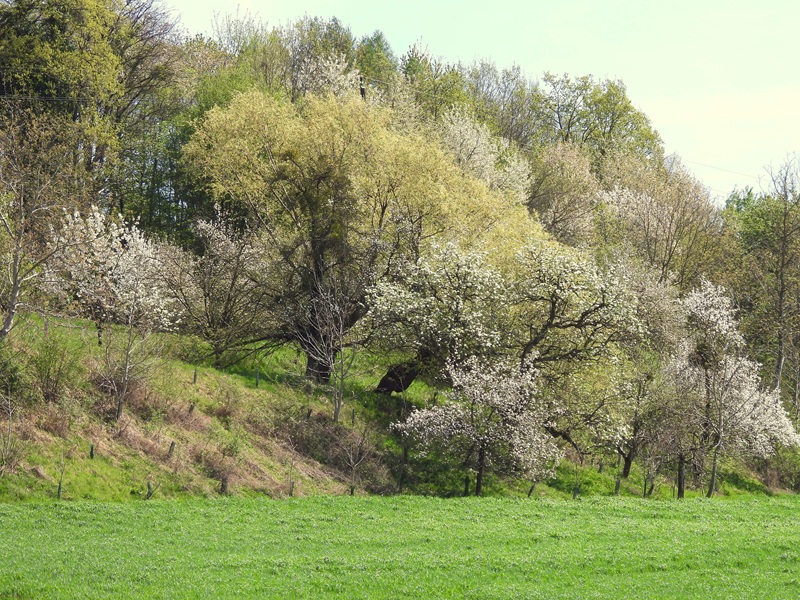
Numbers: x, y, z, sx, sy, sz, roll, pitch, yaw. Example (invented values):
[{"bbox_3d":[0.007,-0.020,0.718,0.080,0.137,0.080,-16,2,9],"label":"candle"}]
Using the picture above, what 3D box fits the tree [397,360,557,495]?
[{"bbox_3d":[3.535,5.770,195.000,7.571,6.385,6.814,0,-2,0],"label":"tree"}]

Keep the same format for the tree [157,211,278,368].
[{"bbox_3d":[-8.745,-0.434,206.000,5.975,7.372,5.676,0,-2,0],"label":"tree"}]

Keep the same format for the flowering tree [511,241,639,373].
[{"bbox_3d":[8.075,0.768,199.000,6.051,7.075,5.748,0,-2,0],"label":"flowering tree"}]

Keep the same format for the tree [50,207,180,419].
[{"bbox_3d":[-13.650,0.641,203.000,6.267,9.971,5.954,0,-2,0],"label":"tree"}]

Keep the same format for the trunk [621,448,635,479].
[{"bbox_3d":[10.482,7.510,197.000,0.645,1.521,0.548,0,-2,0],"label":"trunk"}]

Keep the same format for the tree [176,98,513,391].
[{"bbox_3d":[-2.278,-2.973,205.000,16.302,14.145,13.857,0,-2,0],"label":"tree"}]

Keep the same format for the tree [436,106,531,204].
[{"bbox_3d":[4.251,-7.043,219.000,4.969,5.737,4.720,0,-2,0],"label":"tree"}]

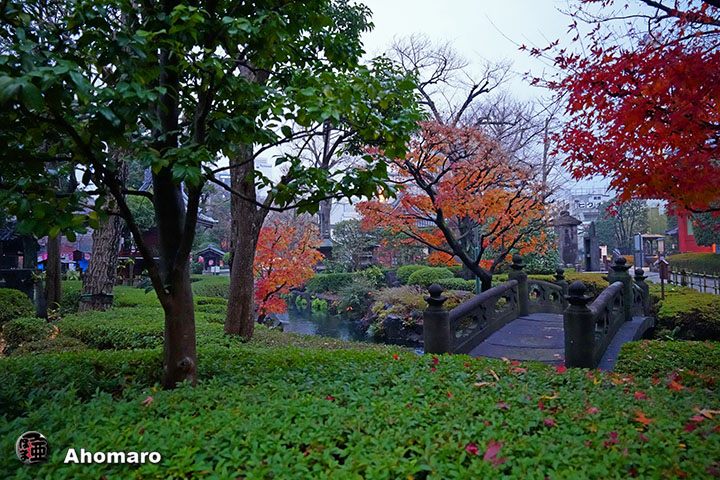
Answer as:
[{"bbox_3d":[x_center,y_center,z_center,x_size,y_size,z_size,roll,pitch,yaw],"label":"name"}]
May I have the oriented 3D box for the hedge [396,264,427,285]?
[{"bbox_3d":[1.861,1.217,16.000,1.250,0.720,1.200,0,-1,7],"label":"hedge"}]

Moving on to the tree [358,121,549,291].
[{"bbox_3d":[2.764,-0.990,13.600,5.600,5.100,5.000,0,-1,11],"label":"tree"}]

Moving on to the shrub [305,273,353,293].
[{"bbox_3d":[-1.061,1.432,15.500,1.600,0.720,1.050,0,-1,-4],"label":"shrub"}]

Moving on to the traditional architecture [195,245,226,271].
[{"bbox_3d":[-8.125,1.005,25.000,1.750,1.500,1.600,0,-1,-14],"label":"traditional architecture"}]

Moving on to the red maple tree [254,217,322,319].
[{"bbox_3d":[-1.555,0.595,9.600,1.550,2.150,1.500,0,-1,-9],"label":"red maple tree"}]

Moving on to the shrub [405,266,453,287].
[{"bbox_3d":[2.297,1.206,15.200,1.500,0.700,1.300,0,-1,9],"label":"shrub"}]

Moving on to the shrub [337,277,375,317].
[{"bbox_3d":[-0.129,1.621,13.200,1.100,1.150,1.000,0,-1,-1],"label":"shrub"}]

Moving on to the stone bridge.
[{"bbox_3d":[3.480,0.910,7.800,2.200,1.400,6.200,-1,-1,37],"label":"stone bridge"}]

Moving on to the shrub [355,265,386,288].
[{"bbox_3d":[0.342,1.190,15.000,1.050,0.800,0.950,0,-1,1],"label":"shrub"}]

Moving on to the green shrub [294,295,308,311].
[{"bbox_3d":[-1.806,1.929,14.200,0.440,0.500,0.420,0,-1,-7],"label":"green shrub"}]

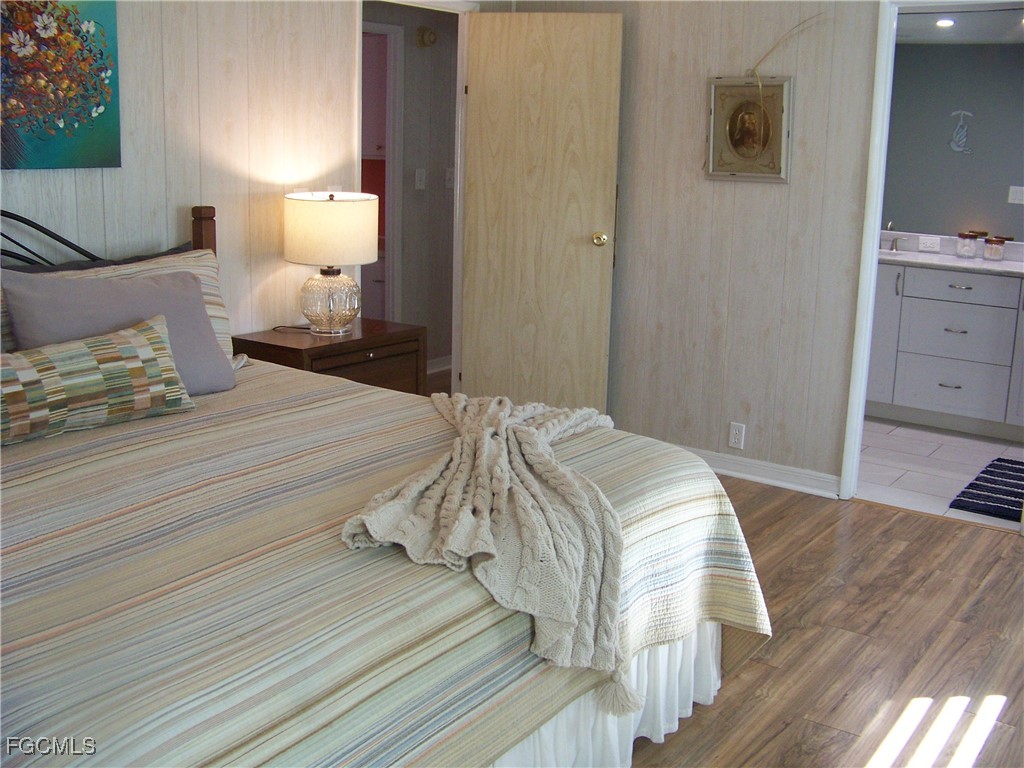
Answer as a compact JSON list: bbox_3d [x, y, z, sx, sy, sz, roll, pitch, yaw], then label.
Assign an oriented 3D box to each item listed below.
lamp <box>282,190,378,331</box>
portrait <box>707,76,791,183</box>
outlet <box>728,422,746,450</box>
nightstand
[{"bbox_3d":[-0.694,-0.457,4.064,0.355,0.525,0.355,1,13,0],"label":"lamp"},{"bbox_3d":[1.001,-1.075,4.511,0.375,0.429,0.035,10,15,34],"label":"portrait"},{"bbox_3d":[1.011,0.234,4.787,0.070,0.114,0.007,10,15,34],"label":"outlet"},{"bbox_3d":[-0.696,0.153,4.188,0.370,0.715,0.660,10,15,34],"label":"nightstand"}]

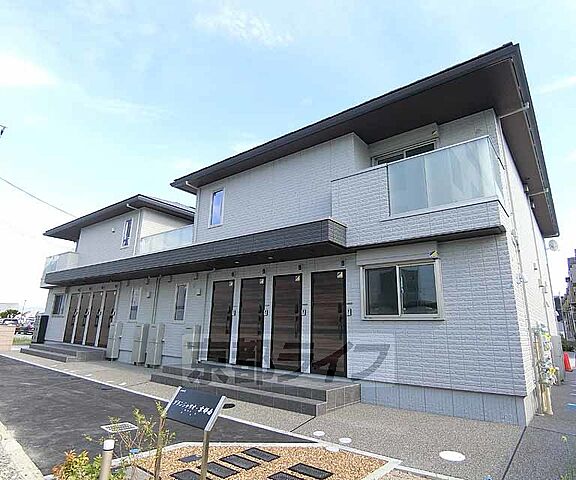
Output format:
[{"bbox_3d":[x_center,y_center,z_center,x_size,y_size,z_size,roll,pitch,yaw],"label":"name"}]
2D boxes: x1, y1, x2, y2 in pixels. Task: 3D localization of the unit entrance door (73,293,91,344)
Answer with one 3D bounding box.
[{"bbox_3d":[-9.147,3.497,14.725,0.883,2.220,0.080,-9,-17,36],"label":"unit entrance door"}]

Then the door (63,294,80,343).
[{"bbox_3d":[-10.077,3.650,15.415,0.883,2.220,0.080,-9,-17,36],"label":"door"}]

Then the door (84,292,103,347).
[{"bbox_3d":[-8.218,3.344,14.036,0.883,2.220,0.080,-9,-17,36],"label":"door"}]

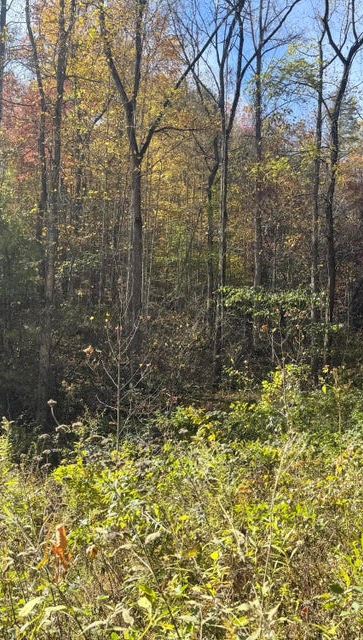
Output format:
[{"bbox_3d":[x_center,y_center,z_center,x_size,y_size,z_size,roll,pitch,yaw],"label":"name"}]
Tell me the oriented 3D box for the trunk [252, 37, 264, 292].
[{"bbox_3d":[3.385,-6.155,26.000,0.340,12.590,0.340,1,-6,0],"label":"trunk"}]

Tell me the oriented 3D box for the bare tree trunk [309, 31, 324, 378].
[{"bbox_3d":[4.957,-4.364,21.500,0.300,13.070,0.300,3,-6,0],"label":"bare tree trunk"}]

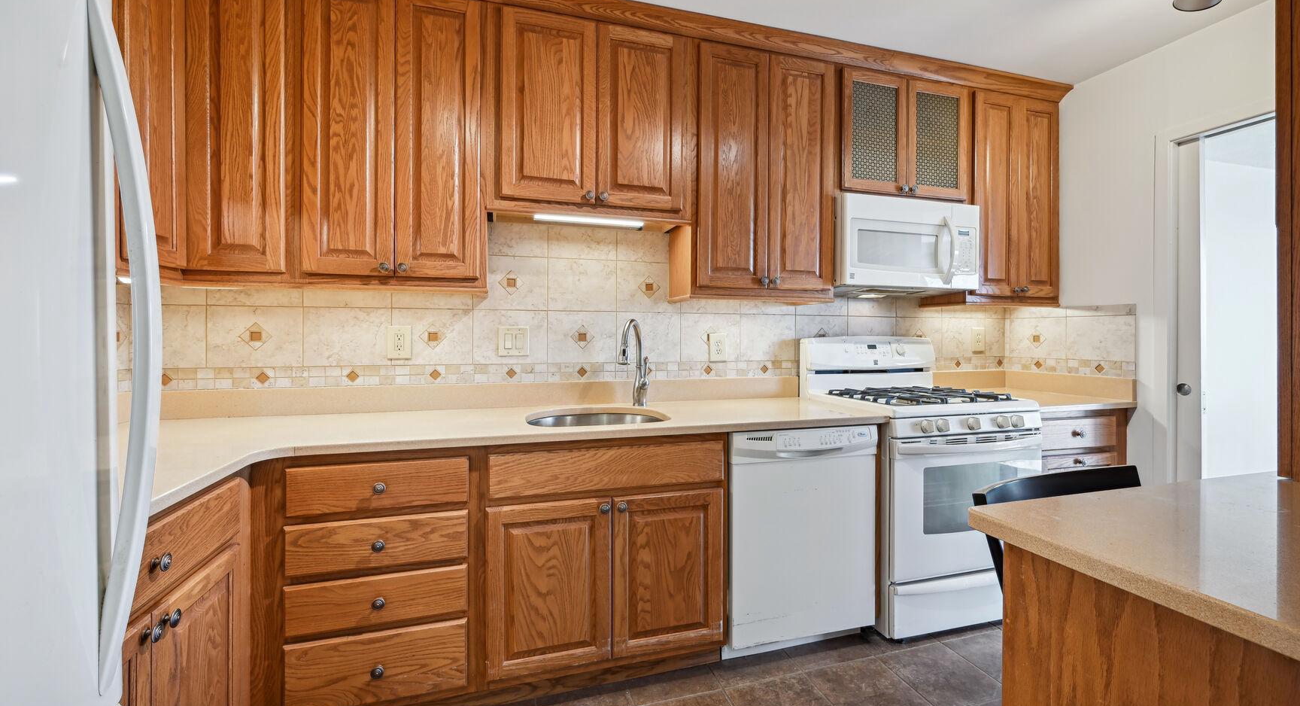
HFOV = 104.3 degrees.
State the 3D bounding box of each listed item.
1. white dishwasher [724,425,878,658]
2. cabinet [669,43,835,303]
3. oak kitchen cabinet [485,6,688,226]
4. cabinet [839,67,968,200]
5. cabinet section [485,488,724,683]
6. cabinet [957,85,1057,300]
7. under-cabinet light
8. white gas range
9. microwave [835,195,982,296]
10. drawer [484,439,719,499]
[{"bbox_3d":[0.487,0.700,2.107,0.601,0.856,0.605,0,0,-16],"label":"white dishwasher"},{"bbox_3d":[0.462,-0.752,2.285,0.691,1.042,0.316,0,1,-16],"label":"cabinet"},{"bbox_3d":[-0.254,-0.914,2.093,0.798,0.760,0.315,0,0,-16],"label":"oak kitchen cabinet"},{"bbox_3d":[1.162,-1.000,2.487,0.745,0.543,0.316,0,1,-16],"label":"cabinet"},{"bbox_3d":[-0.206,0.726,1.927,0.782,0.531,0.600,0,1,-17],"label":"cabinet section"},{"bbox_3d":[1.804,-0.773,2.689,0.618,1.063,0.315,0,0,-16],"label":"cabinet"},{"bbox_3d":[-0.240,-0.533,2.031,0.449,0.032,0.085,0,1,-16],"label":"under-cabinet light"},{"bbox_3d":[1.197,0.536,2.308,0.754,1.198,0.686,0,1,-16],"label":"white gas range"},{"bbox_3d":[1.172,-0.499,2.470,0.754,0.406,0.385,0,0,-16],"label":"microwave"},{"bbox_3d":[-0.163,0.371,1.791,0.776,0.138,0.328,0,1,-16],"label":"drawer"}]

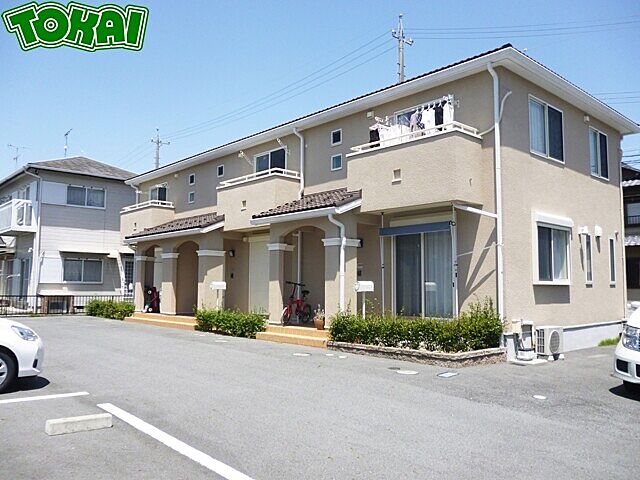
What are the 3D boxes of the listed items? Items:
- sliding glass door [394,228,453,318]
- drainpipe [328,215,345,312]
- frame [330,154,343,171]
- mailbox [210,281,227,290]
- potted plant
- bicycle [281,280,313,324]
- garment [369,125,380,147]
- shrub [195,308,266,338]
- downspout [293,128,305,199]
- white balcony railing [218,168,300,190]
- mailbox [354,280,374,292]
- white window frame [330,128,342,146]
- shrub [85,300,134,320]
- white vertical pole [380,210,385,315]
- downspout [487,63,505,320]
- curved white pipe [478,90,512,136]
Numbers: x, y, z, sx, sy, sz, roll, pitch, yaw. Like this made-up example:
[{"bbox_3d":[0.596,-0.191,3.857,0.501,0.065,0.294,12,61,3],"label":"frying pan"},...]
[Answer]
[{"bbox_3d":[2.208,0.695,11.258,0.120,2.000,1.680,4,-6,-42],"label":"sliding glass door"},{"bbox_3d":[0.375,0.769,11.113,0.420,2.630,0.100,4,-6,-42],"label":"drainpipe"},{"bbox_3d":[0.426,-2.003,13.446,0.100,0.380,0.410,4,-6,-42],"label":"frame"},{"bbox_3d":[-2.968,1.346,15.218,0.460,0.230,0.180,4,-6,-42],"label":"mailbox"},{"bbox_3d":[-0.023,1.767,11.650,0.270,0.540,0.270,0,-5,0],"label":"potted plant"},{"bbox_3d":[-0.594,1.595,12.839,0.520,1.000,1.470,-2,-5,28],"label":"bicycle"},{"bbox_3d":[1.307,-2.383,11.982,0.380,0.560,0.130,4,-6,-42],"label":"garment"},{"bbox_3d":[-2.640,2.418,15.281,0.660,0.700,3.100,4,-6,-42],"label":"shrub"},{"bbox_3d":[-0.601,-2.130,14.382,0.340,1.950,0.110,4,-6,-42],"label":"downspout"},{"bbox_3d":[-1.901,-1.705,15.387,0.870,0.250,3.080,4,-6,-42],"label":"white balcony railing"},{"bbox_3d":[0.936,0.988,10.903,0.500,0.220,0.170,4,-6,-42],"label":"mailbox"},{"bbox_3d":[0.433,-2.676,13.504,0.100,0.420,0.400,4,-6,-42],"label":"white window frame"},{"bbox_3d":[-9.091,2.988,22.408,0.850,0.720,3.300,4,-6,-42],"label":"shrub"},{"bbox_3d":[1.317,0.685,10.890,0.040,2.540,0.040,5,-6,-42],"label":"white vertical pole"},{"bbox_3d":[3.342,-0.669,9.835,0.400,5.450,0.100,4,-6,-42],"label":"downspout"},{"bbox_3d":[3.589,-2.588,10.602,0.534,0.966,0.557,4,-6,-42],"label":"curved white pipe"}]

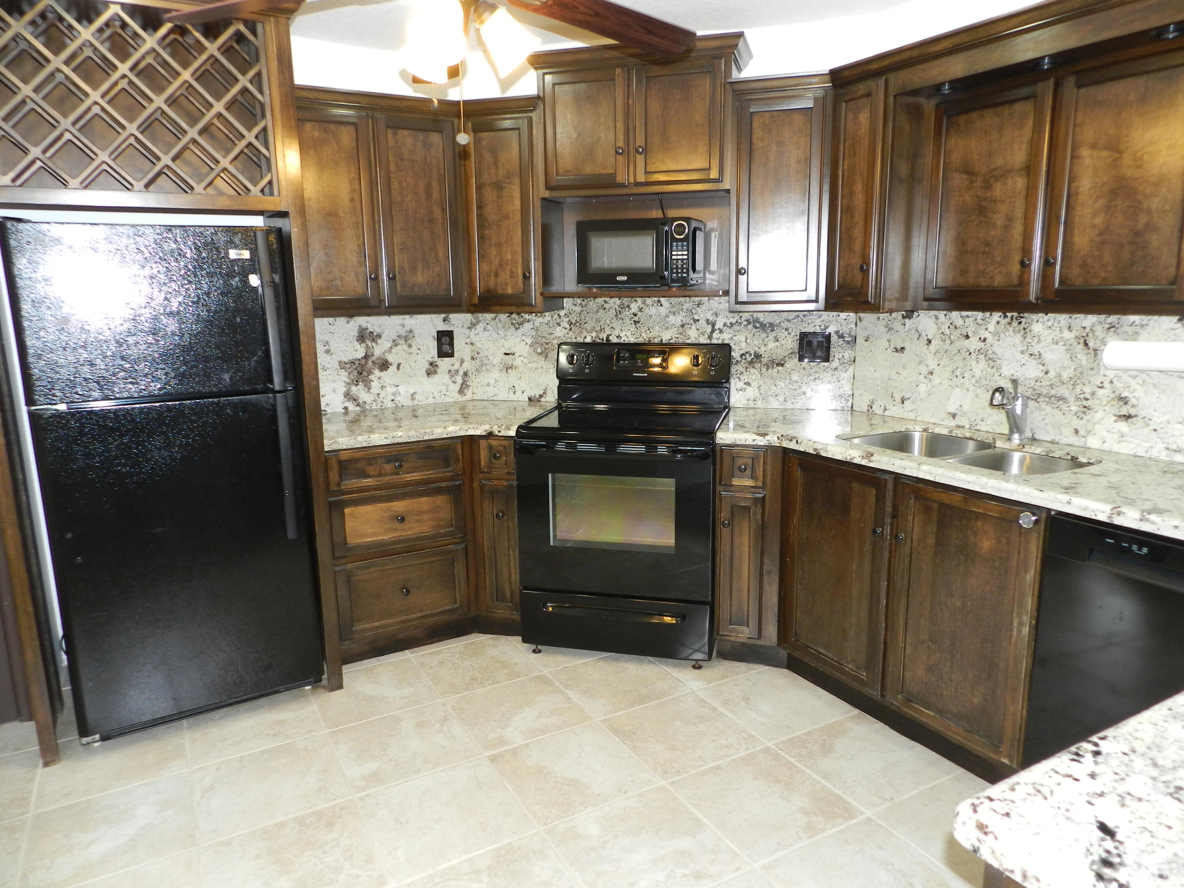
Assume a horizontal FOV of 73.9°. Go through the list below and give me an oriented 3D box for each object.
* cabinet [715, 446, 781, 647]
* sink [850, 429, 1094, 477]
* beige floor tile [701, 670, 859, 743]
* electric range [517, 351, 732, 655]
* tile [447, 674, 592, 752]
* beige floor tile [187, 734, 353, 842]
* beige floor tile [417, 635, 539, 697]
[{"bbox_3d":[0.656,0.330,3.176,0.245,0.765,0.600,2,11,16],"label":"cabinet"},{"bbox_3d":[1.113,0.132,2.434,0.400,0.190,0.740,-7,12,-28],"label":"sink"},{"bbox_3d":[0.638,0.901,2.751,0.395,0.012,0.395,-7,12,-28],"label":"beige floor tile"},{"bbox_3d":[0.163,0.201,3.296,0.765,1.180,0.680,2,12,17],"label":"electric range"},{"bbox_3d":[-0.255,0.924,2.716,0.395,0.012,0.395,-7,12,-28],"label":"tile"},{"bbox_3d":[-0.960,1.013,2.340,0.402,0.011,0.398,-7,13,-28],"label":"beige floor tile"},{"bbox_3d":[-0.450,0.863,3.067,0.402,0.011,0.398,-7,13,-28],"label":"beige floor tile"}]

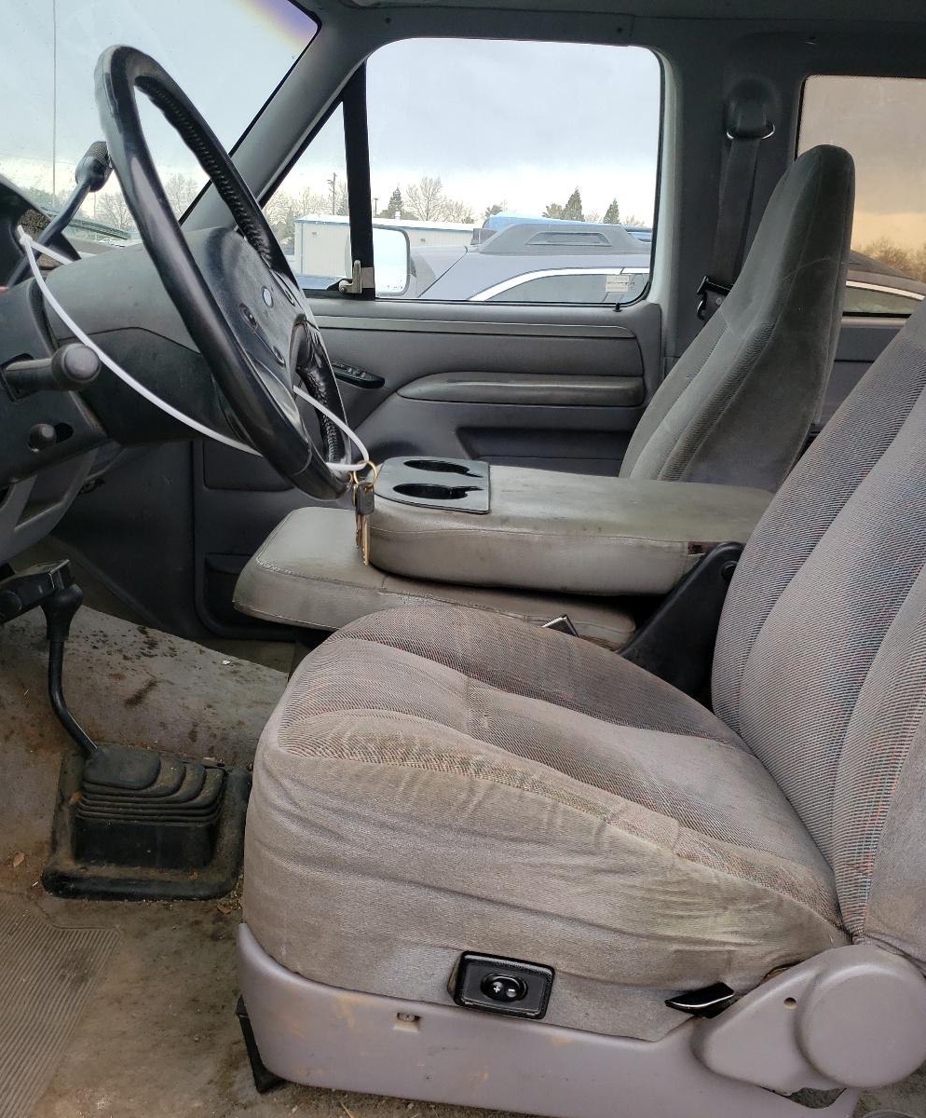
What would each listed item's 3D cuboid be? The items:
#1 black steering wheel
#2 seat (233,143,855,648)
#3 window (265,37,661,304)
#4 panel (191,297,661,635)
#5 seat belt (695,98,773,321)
[{"bbox_3d":[-0.205,-0.225,0.947,0.100,0.394,0.394,-24,14,6],"label":"black steering wheel"},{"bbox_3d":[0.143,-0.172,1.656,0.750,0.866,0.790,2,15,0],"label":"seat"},{"bbox_3d":[-0.062,-0.692,2.019,0.837,0.455,0.030,2,28,0],"label":"window"},{"bbox_3d":[-0.083,-0.161,2.166,0.895,0.676,0.100,2,15,0],"label":"panel"},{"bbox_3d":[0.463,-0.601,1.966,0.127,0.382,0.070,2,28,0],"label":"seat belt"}]

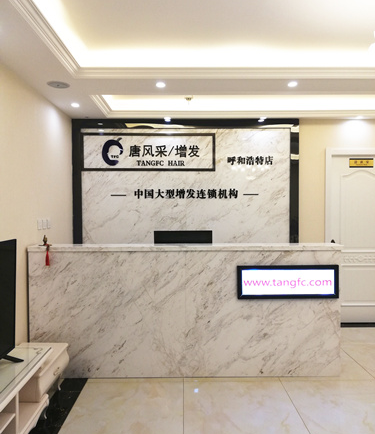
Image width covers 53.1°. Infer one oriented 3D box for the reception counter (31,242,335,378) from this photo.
[{"bbox_3d":[-0.012,0.787,3.406,2.610,1.095,0.570,0,1,-1],"label":"reception counter"}]

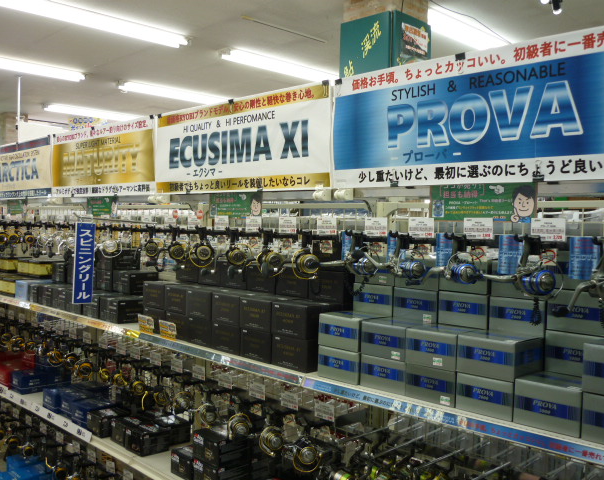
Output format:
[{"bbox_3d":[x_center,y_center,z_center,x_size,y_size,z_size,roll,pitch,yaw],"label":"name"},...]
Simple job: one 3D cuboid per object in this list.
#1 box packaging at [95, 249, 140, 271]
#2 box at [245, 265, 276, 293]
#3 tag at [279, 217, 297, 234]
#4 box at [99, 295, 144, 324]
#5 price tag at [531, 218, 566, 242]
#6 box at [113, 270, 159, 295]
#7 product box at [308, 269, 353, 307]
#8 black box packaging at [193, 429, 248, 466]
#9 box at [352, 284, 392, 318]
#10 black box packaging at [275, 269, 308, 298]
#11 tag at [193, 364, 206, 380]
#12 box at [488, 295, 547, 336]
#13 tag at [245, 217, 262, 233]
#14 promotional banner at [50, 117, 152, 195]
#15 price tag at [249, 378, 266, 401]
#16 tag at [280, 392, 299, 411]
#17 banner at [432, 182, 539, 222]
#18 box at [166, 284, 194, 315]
[{"bbox_3d":[-0.860,0.090,2.860,0.145,0.088,0.141,3,3,43],"label":"box packaging"},{"bbox_3d":[-0.086,0.128,2.053,0.138,0.087,0.138,2,2,44],"label":"box"},{"bbox_3d":[-0.039,-0.042,1.753,0.069,0.045,0.005,2,2,44],"label":"tag"},{"bbox_3d":[-0.732,0.285,2.512,0.152,0.088,0.138,2,2,44],"label":"box"},{"bbox_3d":[0.500,-0.021,1.236,0.070,0.045,0.005,2,2,44],"label":"price tag"},{"bbox_3d":[-0.745,0.188,2.731,0.152,0.092,0.137,2,2,44],"label":"box"},{"bbox_3d":[0.114,0.142,1.933,0.143,0.097,0.113,2,3,43],"label":"product box"},{"bbox_3d":[-0.285,0.722,2.146,0.145,0.088,0.128,2,3,43],"label":"black box packaging"},{"bbox_3d":[0.253,0.171,1.812,0.138,0.084,0.143,3,3,43],"label":"box"},{"bbox_3d":[0.017,0.132,1.954,0.138,0.087,0.138,2,2,44],"label":"black box packaging"},{"bbox_3d":[-0.382,0.495,2.273,0.077,0.049,0.006,3,3,43],"label":"tag"},{"bbox_3d":[0.521,0.174,1.416,0.128,0.080,0.113,2,2,44],"label":"box"},{"bbox_3d":[-0.148,-0.048,1.876,0.069,0.045,0.006,2,3,43],"label":"tag"},{"bbox_3d":[-0.904,-0.348,2.708,0.910,0.309,0.012,2,3,43],"label":"promotional banner"},{"bbox_3d":[-0.150,0.508,2.056,0.077,0.049,0.006,3,3,43],"label":"price tag"},{"bbox_3d":[-0.038,0.516,1.952,0.077,0.049,0.006,3,3,43],"label":"tag"},{"bbox_3d":[0.428,-0.093,1.466,0.274,0.105,0.008,2,3,43],"label":"banner"},{"bbox_3d":[-0.418,0.220,2.274,0.142,0.098,0.113,2,3,43],"label":"box"}]

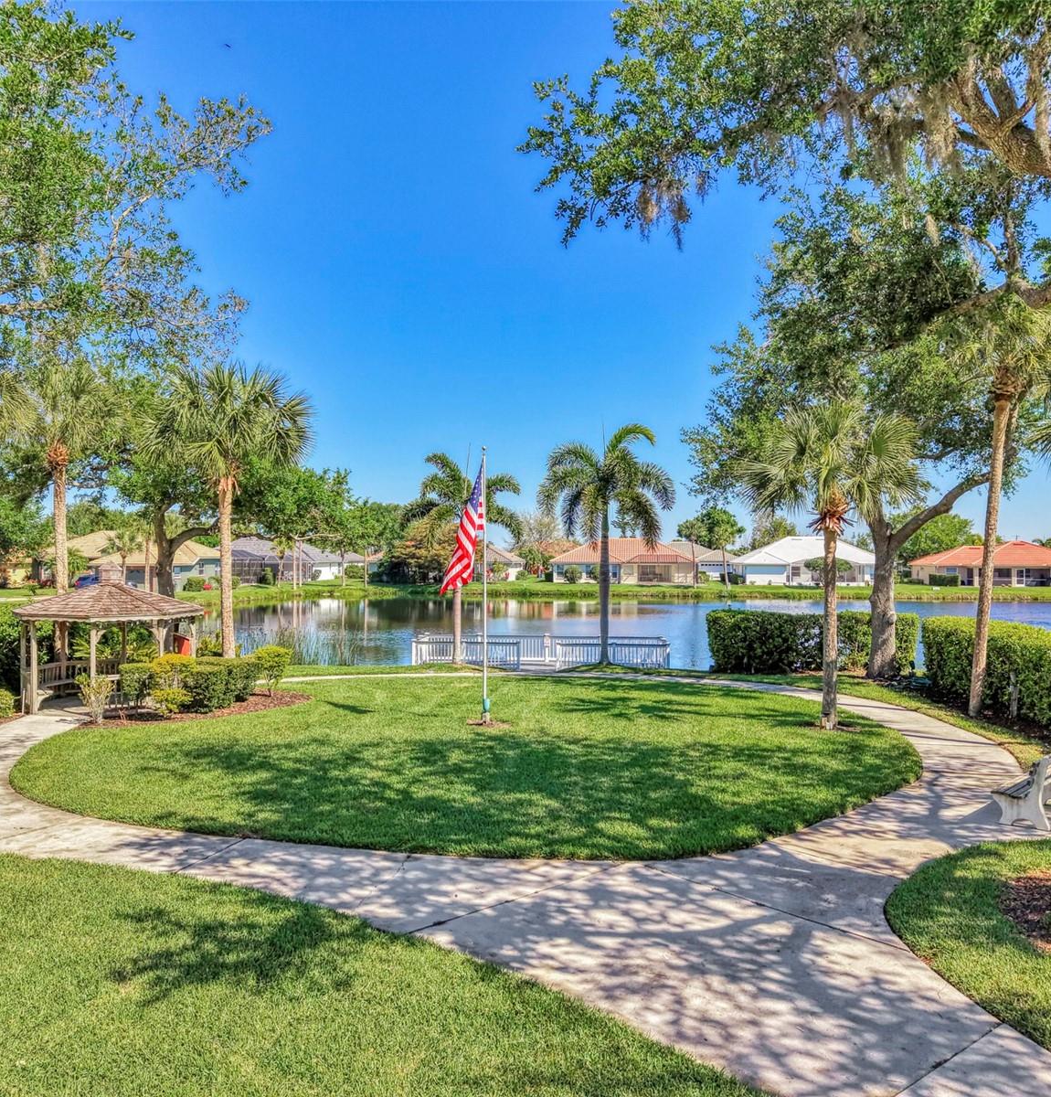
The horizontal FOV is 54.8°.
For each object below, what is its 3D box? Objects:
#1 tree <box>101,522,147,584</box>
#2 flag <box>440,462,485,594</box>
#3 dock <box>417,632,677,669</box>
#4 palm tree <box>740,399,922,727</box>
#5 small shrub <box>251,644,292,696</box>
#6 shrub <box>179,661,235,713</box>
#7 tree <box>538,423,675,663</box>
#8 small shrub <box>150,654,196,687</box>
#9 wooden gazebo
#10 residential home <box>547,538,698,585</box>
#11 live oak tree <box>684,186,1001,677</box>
[{"bbox_3d":[-29.704,0.592,75.000,3.380,5.150,3.380,0,0,0],"label":"tree"},{"bbox_3d":[-1.338,-0.422,21.400,0.970,2.800,0.400,0,0,0],"label":"flag"},{"bbox_3d":[0.467,3.289,31.900,7.900,1.000,2.700,0,0,7],"label":"dock"},{"bbox_3d":[6.181,0.350,20.700,3.760,6.650,3.600,0,0,0],"label":"palm tree"},{"bbox_3d":[-6.450,3.115,25.881,1.060,1.290,1.020,0,0,0],"label":"small shrub"},{"bbox_3d":[-7.275,3.162,23.100,1.250,1.090,1.200,0,0,0],"label":"shrub"},{"bbox_3d":[2.514,-0.158,31.200,4.220,7.380,4.100,0,0,0],"label":"tree"},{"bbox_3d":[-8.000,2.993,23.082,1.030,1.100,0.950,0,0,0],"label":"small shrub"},{"bbox_3d":[-9.880,2.049,23.988,4.350,3.400,4.350,0,0,24],"label":"wooden gazebo"},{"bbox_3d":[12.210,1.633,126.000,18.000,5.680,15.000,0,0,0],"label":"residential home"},{"bbox_3d":[9.482,-3.465,30.000,9.800,14.400,9.600,0,0,0],"label":"live oak tree"}]

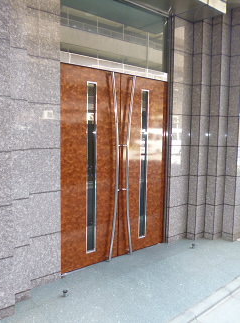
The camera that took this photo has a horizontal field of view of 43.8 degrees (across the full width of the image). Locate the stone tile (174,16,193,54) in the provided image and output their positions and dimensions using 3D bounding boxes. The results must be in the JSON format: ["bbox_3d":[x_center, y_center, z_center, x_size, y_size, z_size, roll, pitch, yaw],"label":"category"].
[{"bbox_3d":[0.895,-1.747,4.190,0.425,0.438,0.035,-3,6,-39],"label":"stone tile"}]

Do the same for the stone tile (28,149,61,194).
[{"bbox_3d":[-0.769,0.095,2.990,0.380,0.436,0.035,-3,7,-39],"label":"stone tile"}]

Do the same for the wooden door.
[{"bbox_3d":[0.032,0.080,3.685,1.628,2.288,0.150,-3,6,-39],"label":"wooden door"}]

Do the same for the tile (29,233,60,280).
[{"bbox_3d":[-0.783,0.971,3.072,0.380,0.436,0.035,-3,7,-39],"label":"tile"}]

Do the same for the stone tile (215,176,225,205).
[{"bbox_3d":[1.496,0.435,4.484,0.238,0.438,0.035,-3,6,-39],"label":"stone tile"}]

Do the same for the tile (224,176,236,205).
[{"bbox_3d":[1.658,0.436,4.480,0.035,0.436,0.181,-3,7,-39],"label":"tile"}]

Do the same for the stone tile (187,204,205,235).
[{"bbox_3d":[1.164,0.864,4.550,0.225,0.436,0.156,-3,7,-39],"label":"stone tile"}]

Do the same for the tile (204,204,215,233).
[{"bbox_3d":[1.371,0.871,4.505,0.035,0.438,0.157,-3,6,-39],"label":"tile"}]

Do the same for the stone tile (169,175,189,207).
[{"bbox_3d":[0.859,0.433,4.375,0.428,0.436,0.035,-3,7,-39],"label":"stone tile"}]

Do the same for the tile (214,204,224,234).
[{"bbox_3d":[1.489,0.872,4.521,0.238,0.438,0.035,-3,6,-39],"label":"tile"}]

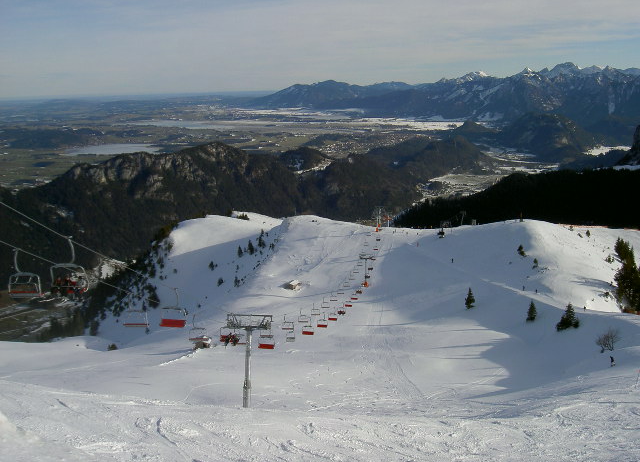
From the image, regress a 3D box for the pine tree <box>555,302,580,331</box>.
[{"bbox_3d":[64.021,22.183,186.000,5.000,7.200,4.400,-1,11,0],"label":"pine tree"}]

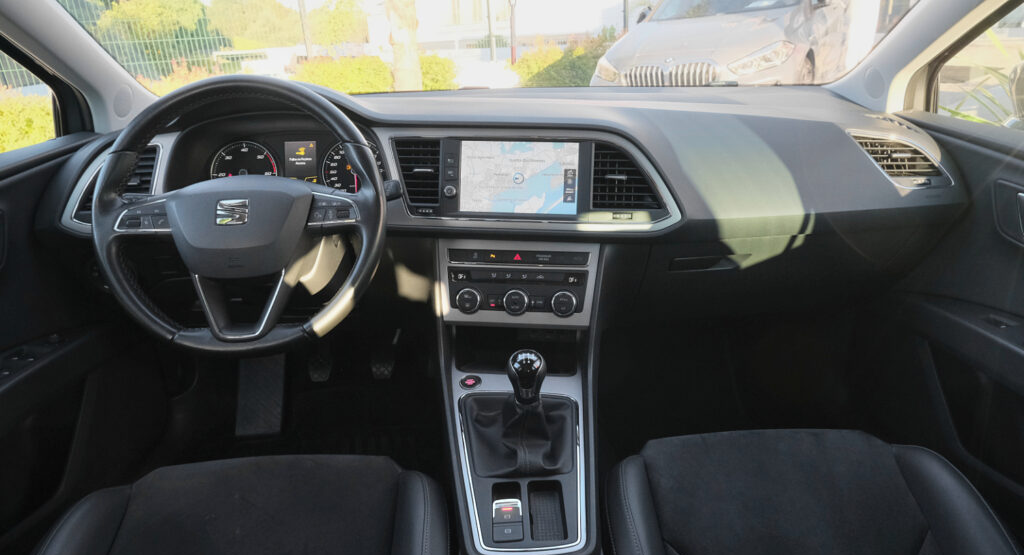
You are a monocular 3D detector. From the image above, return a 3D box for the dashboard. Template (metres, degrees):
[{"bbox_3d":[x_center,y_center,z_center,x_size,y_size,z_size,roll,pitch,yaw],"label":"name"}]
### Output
[{"bbox_3d":[-0.008,-0.154,1.176,1.390,0.330,0.470,-3,20,-2],"label":"dashboard"}]

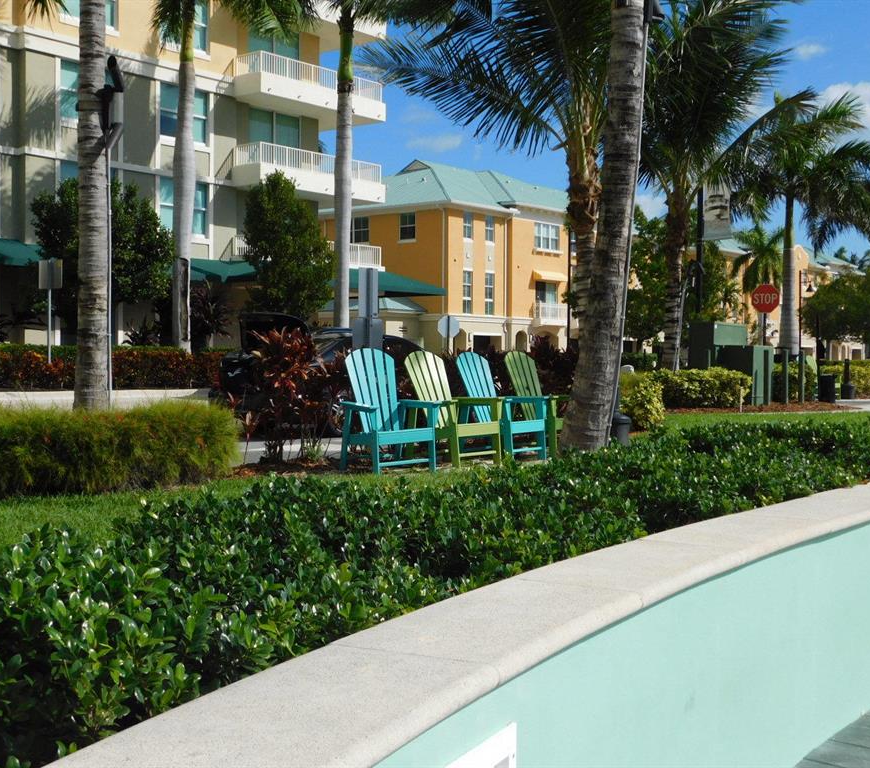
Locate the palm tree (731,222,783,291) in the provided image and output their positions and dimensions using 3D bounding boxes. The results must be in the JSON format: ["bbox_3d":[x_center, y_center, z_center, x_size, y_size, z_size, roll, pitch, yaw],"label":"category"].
[{"bbox_3d":[15.866,-3.912,57.954,2.800,8.100,2.800,0,1,0],"label":"palm tree"}]

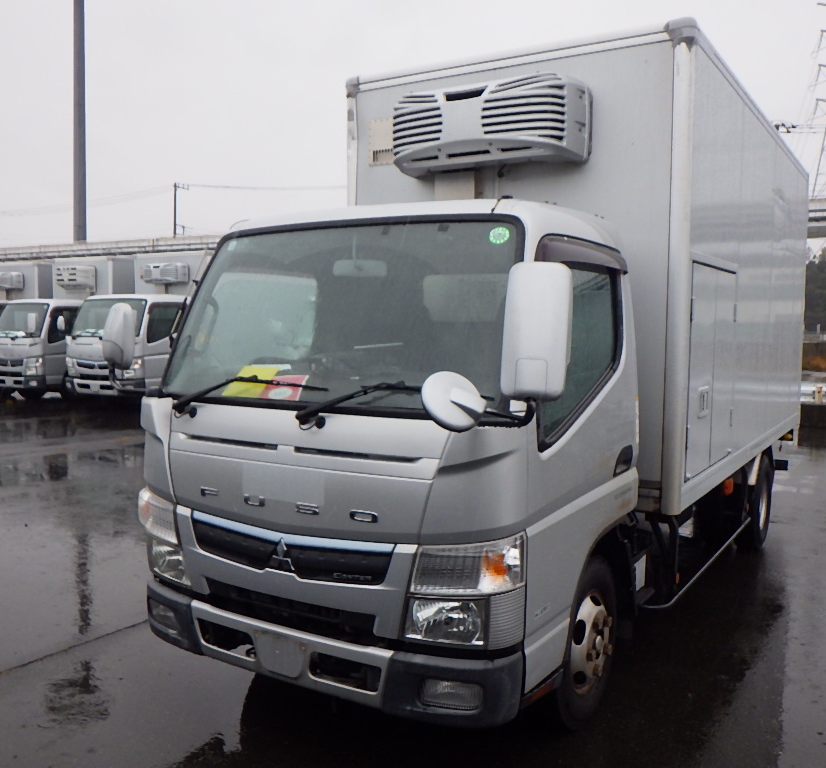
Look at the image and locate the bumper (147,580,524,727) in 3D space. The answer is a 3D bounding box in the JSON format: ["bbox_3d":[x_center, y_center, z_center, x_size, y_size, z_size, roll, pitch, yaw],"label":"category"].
[{"bbox_3d":[-0.408,0.954,3.030,1.652,0.229,0.291,3,5,32],"label":"bumper"}]

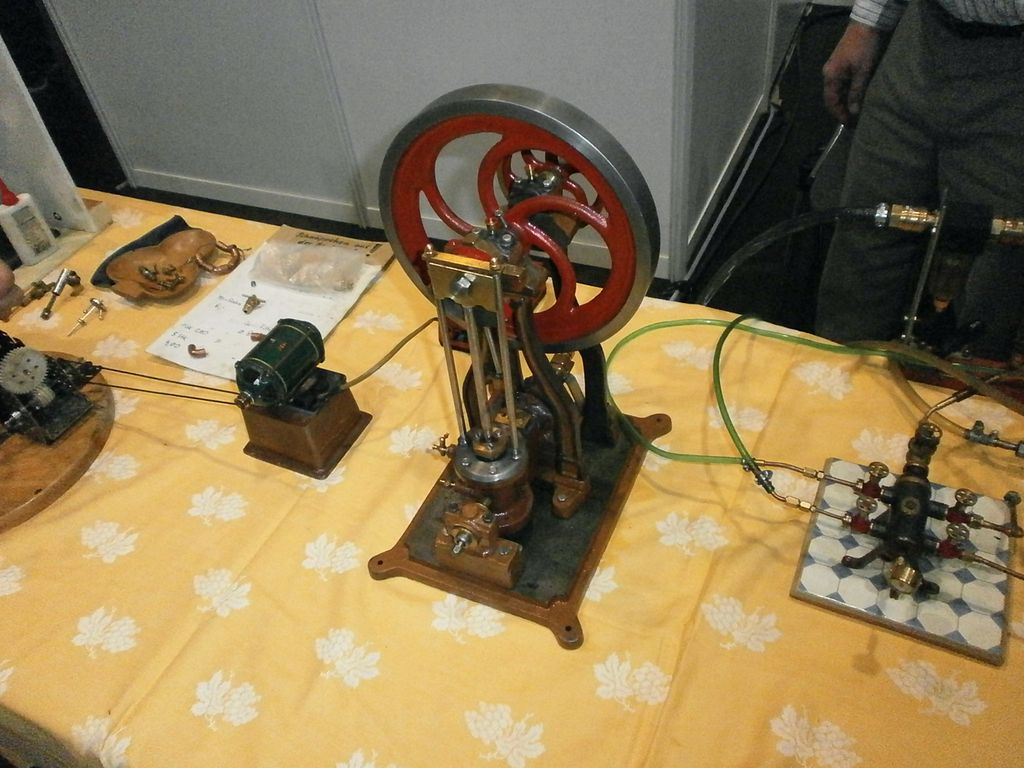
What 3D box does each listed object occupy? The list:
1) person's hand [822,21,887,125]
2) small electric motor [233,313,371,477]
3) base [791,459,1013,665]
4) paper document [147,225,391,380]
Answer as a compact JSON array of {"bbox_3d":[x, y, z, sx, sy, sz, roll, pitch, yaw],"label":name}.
[{"bbox_3d":[0.485,-0.441,1.134,0.075,0.145,0.090,11,48,19],"label":"person's hand"},{"bbox_3d":[-0.234,0.012,0.831,0.108,0.136,0.108,16,50,23],"label":"small electric motor"},{"bbox_3d":[0.342,0.144,0.695,0.159,0.014,0.158,14,49,22],"label":"base"},{"bbox_3d":[-0.309,-0.115,1.062,0.207,0.006,0.293,14,49,22],"label":"paper document"}]

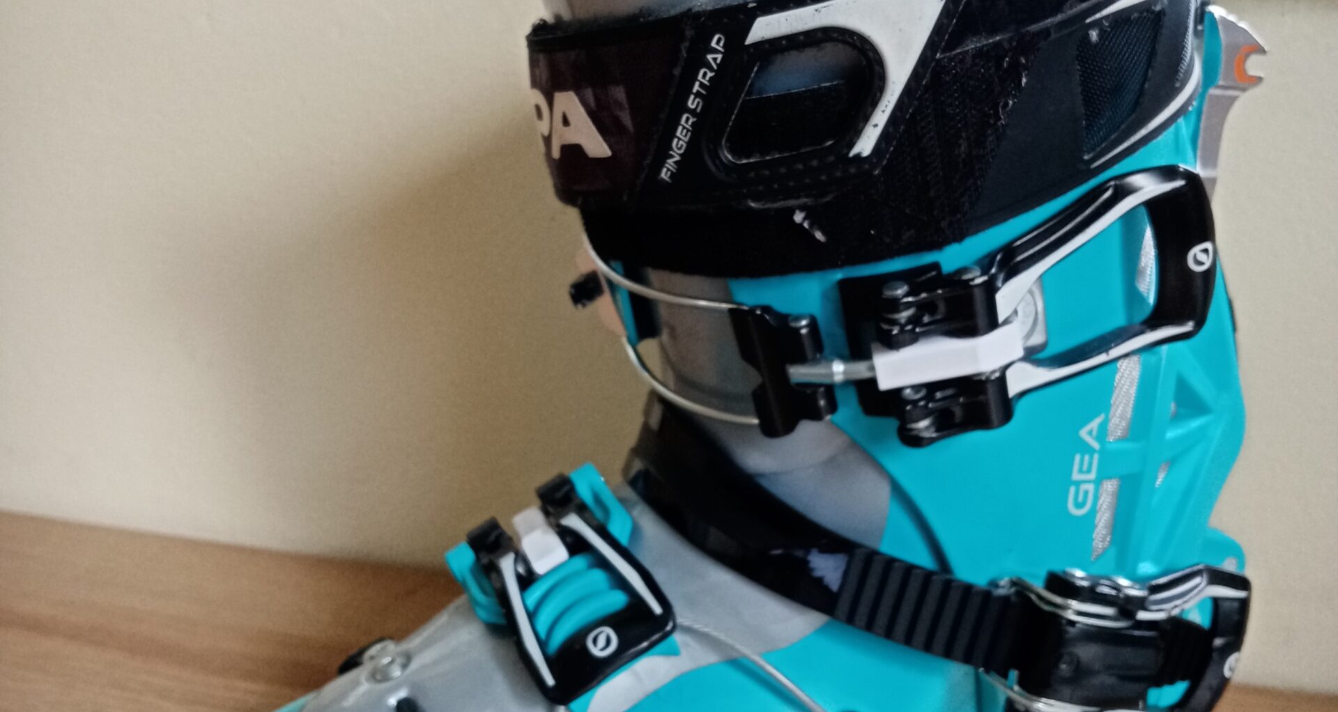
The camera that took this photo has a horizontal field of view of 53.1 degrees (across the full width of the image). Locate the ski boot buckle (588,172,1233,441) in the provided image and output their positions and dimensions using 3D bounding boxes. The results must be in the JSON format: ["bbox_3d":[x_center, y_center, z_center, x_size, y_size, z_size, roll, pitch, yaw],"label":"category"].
[{"bbox_3d":[0.048,-0.014,0.261,0.121,0.050,0.056,-1,18,-7],"label":"ski boot buckle"}]

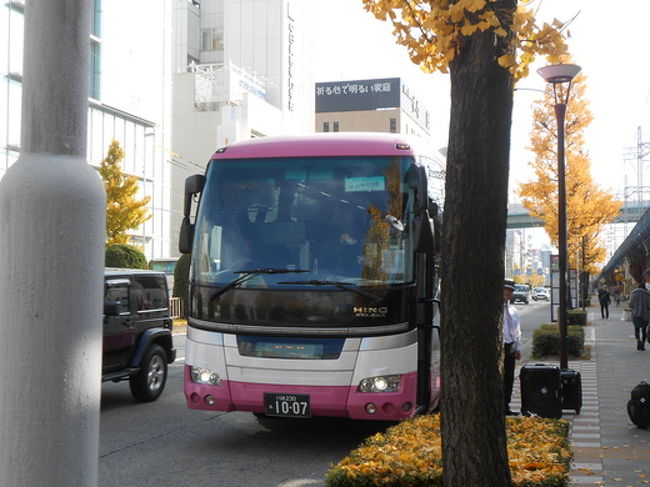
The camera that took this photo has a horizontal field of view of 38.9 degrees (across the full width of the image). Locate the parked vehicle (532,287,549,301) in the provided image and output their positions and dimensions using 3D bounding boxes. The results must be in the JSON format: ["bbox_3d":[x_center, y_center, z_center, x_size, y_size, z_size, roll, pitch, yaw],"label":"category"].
[{"bbox_3d":[24.621,5.736,104.846,1.700,1.490,4.300,0,-3,8],"label":"parked vehicle"}]

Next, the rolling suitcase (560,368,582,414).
[{"bbox_3d":[3.038,1.873,11.676,0.380,0.570,0.260,0,-3,-7],"label":"rolling suitcase"}]

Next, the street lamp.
[{"bbox_3d":[3.947,-0.307,15.330,0.730,5.260,0.730,-1,-3,16],"label":"street lamp"}]

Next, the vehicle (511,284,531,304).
[{"bbox_3d":[18.127,4.707,85.373,1.700,1.780,4.200,-1,-3,15],"label":"vehicle"}]

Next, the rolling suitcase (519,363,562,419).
[{"bbox_3d":[2.648,1.810,11.288,0.485,0.660,0.270,-1,-3,16],"label":"rolling suitcase"}]

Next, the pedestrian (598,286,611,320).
[{"bbox_3d":[13.602,2.843,44.716,0.550,1.660,0.360,-1,-3,16],"label":"pedestrian"}]

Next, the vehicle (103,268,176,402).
[{"bbox_3d":[-3.565,1.274,12.107,1.890,1.840,4.170,-1,-3,16],"label":"vehicle"}]

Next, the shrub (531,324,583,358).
[{"bbox_3d":[5.957,2.426,23.162,1.120,0.520,5.200,-1,-3,16],"label":"shrub"}]

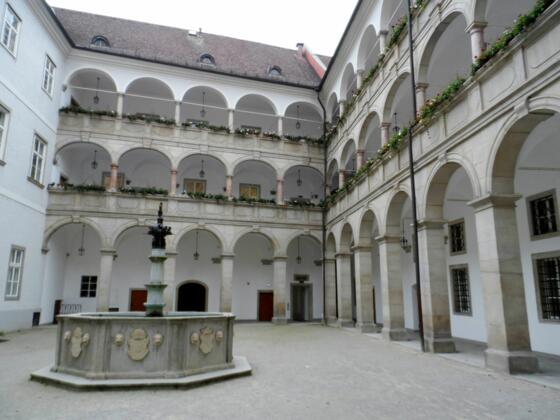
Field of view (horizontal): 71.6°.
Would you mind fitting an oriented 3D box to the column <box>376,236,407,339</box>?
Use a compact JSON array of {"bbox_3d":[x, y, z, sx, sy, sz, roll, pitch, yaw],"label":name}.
[{"bbox_3d":[4.717,3.254,16.282,0.759,4.169,0.850,2,-13,-7],"label":"column"}]

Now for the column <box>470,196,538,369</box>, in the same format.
[{"bbox_3d":[5.424,1.737,9.424,0.820,4.060,0.920,2,-13,-7],"label":"column"}]

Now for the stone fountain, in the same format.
[{"bbox_3d":[-2.988,1.768,9.452,4.480,3.935,4.480,3,-13,-8],"label":"stone fountain"}]

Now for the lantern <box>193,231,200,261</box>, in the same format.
[{"bbox_3d":[-5.598,2.371,26.033,0.428,1.935,0.428,4,-13,-16],"label":"lantern"}]

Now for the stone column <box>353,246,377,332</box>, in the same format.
[{"bbox_3d":[4.150,3.825,18.904,0.820,4.060,0.920,2,-13,-7],"label":"stone column"}]

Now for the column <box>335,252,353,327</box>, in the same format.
[{"bbox_3d":[3.877,4.807,23.355,0.811,4.368,0.853,3,-13,-8],"label":"column"}]

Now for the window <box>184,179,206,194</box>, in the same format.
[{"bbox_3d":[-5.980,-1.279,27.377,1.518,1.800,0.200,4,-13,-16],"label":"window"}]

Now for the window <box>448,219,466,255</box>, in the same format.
[{"bbox_3d":[8.153,1.275,17.711,0.166,1.581,1.269,3,-13,-8],"label":"window"}]

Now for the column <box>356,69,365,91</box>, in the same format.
[{"bbox_3d":[4.440,-7.054,21.524,0.448,1.629,0.448,2,-13,-7],"label":"column"}]

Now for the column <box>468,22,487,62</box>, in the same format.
[{"bbox_3d":[5.905,-4.592,11.527,0.468,1.726,0.468,3,-13,-8],"label":"column"}]

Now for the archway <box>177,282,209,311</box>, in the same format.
[{"bbox_3d":[-5.985,6.304,26.714,2.145,2.662,0.312,4,-13,-14],"label":"archway"}]

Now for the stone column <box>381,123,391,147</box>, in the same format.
[{"bbox_3d":[4.778,-3.211,17.585,0.468,1.629,0.468,2,-13,-7],"label":"stone column"}]

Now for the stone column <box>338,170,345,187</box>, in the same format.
[{"bbox_3d":[3.859,-1.731,24.288,0.448,1.629,0.448,2,-13,-7],"label":"stone column"}]

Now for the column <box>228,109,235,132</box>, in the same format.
[{"bbox_3d":[-3.350,-6.127,26.656,0.448,1.751,0.448,4,-13,-16],"label":"column"}]

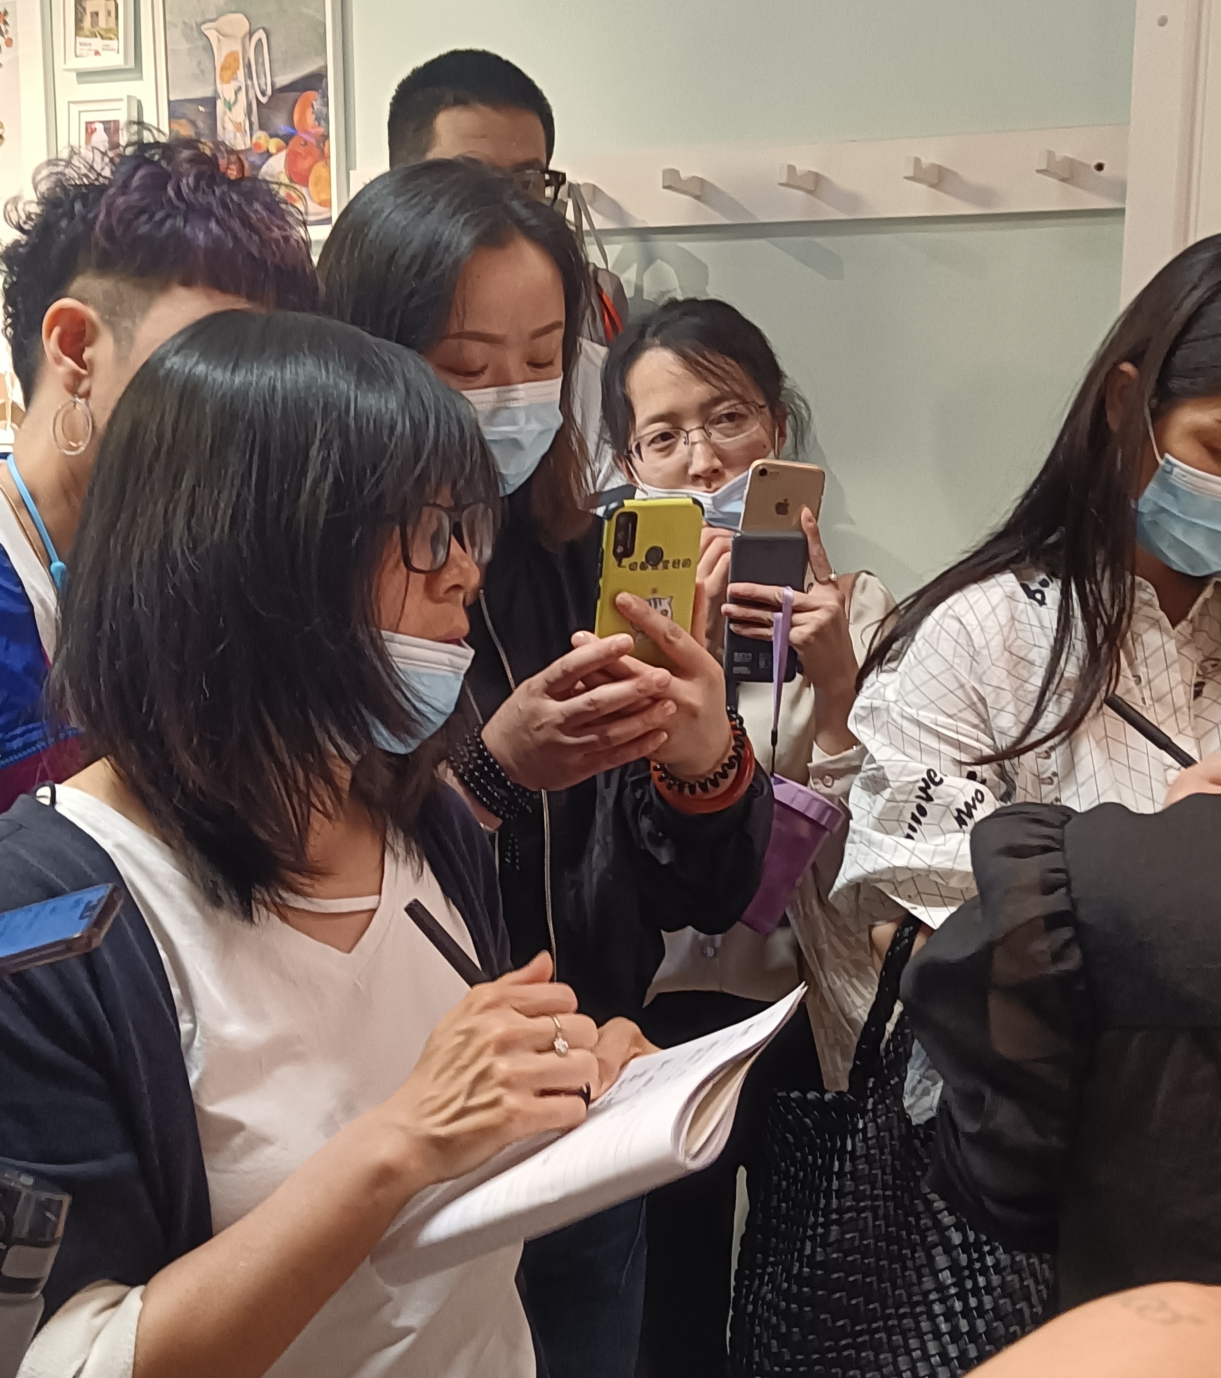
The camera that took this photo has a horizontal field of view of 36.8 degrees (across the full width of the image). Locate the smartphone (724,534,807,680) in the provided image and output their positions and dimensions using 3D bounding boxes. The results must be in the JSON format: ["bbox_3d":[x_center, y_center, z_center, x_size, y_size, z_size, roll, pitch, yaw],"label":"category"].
[{"bbox_3d":[0.135,-0.070,1.585,0.068,0.142,0.012,-1,28,-3],"label":"smartphone"}]

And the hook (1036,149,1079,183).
[{"bbox_3d":[0.447,-0.525,1.842,0.013,0.023,0.068,6,13,30],"label":"hook"}]

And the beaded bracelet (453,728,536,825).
[{"bbox_3d":[-0.090,0.067,1.450,0.070,0.038,0.062,38,18,-32],"label":"beaded bracelet"}]

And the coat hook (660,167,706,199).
[{"bbox_3d":[0.082,-0.566,2.057,0.013,0.023,0.068,6,13,30],"label":"coat hook"}]

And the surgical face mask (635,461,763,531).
[{"bbox_3d":[0.085,-0.177,1.660,0.125,0.065,0.075,-15,5,17],"label":"surgical face mask"}]

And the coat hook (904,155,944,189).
[{"bbox_3d":[0.325,-0.538,1.913,0.013,0.023,0.068,6,13,30],"label":"coat hook"}]

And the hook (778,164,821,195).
[{"bbox_3d":[0.204,-0.552,1.985,0.013,0.023,0.068,6,13,30],"label":"hook"}]

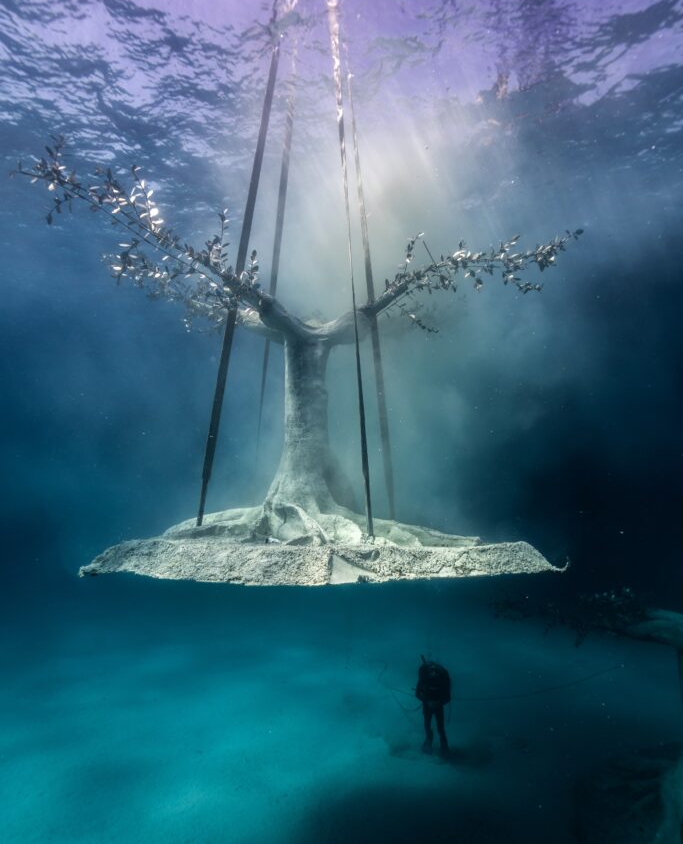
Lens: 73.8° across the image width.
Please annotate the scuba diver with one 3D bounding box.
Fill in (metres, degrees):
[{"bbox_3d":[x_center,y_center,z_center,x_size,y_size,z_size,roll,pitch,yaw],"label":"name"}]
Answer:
[{"bbox_3d":[1.750,5.470,8.750,0.660,1.720,0.650,-1,-12,6],"label":"scuba diver"}]

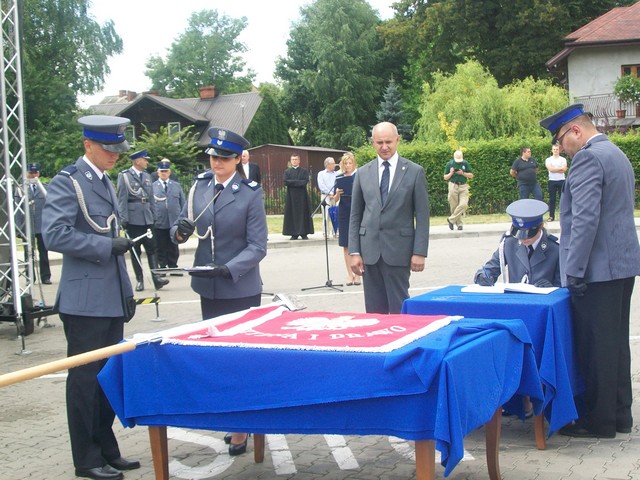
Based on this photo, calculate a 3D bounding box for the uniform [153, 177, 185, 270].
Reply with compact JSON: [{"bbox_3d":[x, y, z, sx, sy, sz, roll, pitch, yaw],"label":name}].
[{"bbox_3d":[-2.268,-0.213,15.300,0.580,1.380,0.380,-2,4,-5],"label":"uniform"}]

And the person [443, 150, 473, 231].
[{"bbox_3d":[3.001,-1.103,22.600,0.640,1.740,0.480,-1,4,8],"label":"person"}]

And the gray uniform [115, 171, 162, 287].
[{"bbox_3d":[-2.418,-0.128,13.870,0.620,1.600,0.450,-5,5,-30],"label":"gray uniform"}]

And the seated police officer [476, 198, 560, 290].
[{"bbox_3d":[1.308,0.391,6.720,0.620,1.310,0.850,-1,4,14],"label":"seated police officer"}]

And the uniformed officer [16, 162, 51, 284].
[{"bbox_3d":[-4.300,-0.143,15.568,0.580,1.540,0.360,-3,4,-6],"label":"uniformed officer"}]

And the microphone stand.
[{"bbox_3d":[0.070,-0.052,13.181,0.560,1.330,0.550,-4,5,-22],"label":"microphone stand"}]

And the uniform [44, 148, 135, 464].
[{"bbox_3d":[-1.202,0.378,5.397,0.410,1.600,0.520,-1,4,25],"label":"uniform"}]

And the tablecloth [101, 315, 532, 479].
[{"bbox_3d":[0.028,0.663,4.921,1.700,0.460,1.100,0,5,28],"label":"tablecloth"}]

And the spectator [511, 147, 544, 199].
[{"bbox_3d":[4.787,-1.323,24.000,0.620,1.780,0.420,-2,4,0],"label":"spectator"}]

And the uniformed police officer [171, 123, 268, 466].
[{"bbox_3d":[-0.534,0.286,5.734,0.540,1.790,0.460,-1,4,17],"label":"uniformed police officer"}]

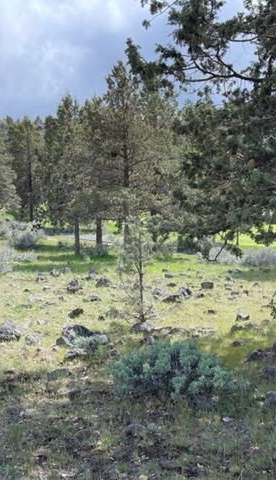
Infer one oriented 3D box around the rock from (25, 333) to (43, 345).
[{"bbox_3d":[-1.362,1.284,6.268,0.229,0.141,0.183,-1,3,-12],"label":"rock"}]

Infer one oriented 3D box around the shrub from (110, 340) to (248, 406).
[{"bbox_3d":[0.388,1.250,4.500,1.220,0.520,0.950,0,3,0],"label":"shrub"}]

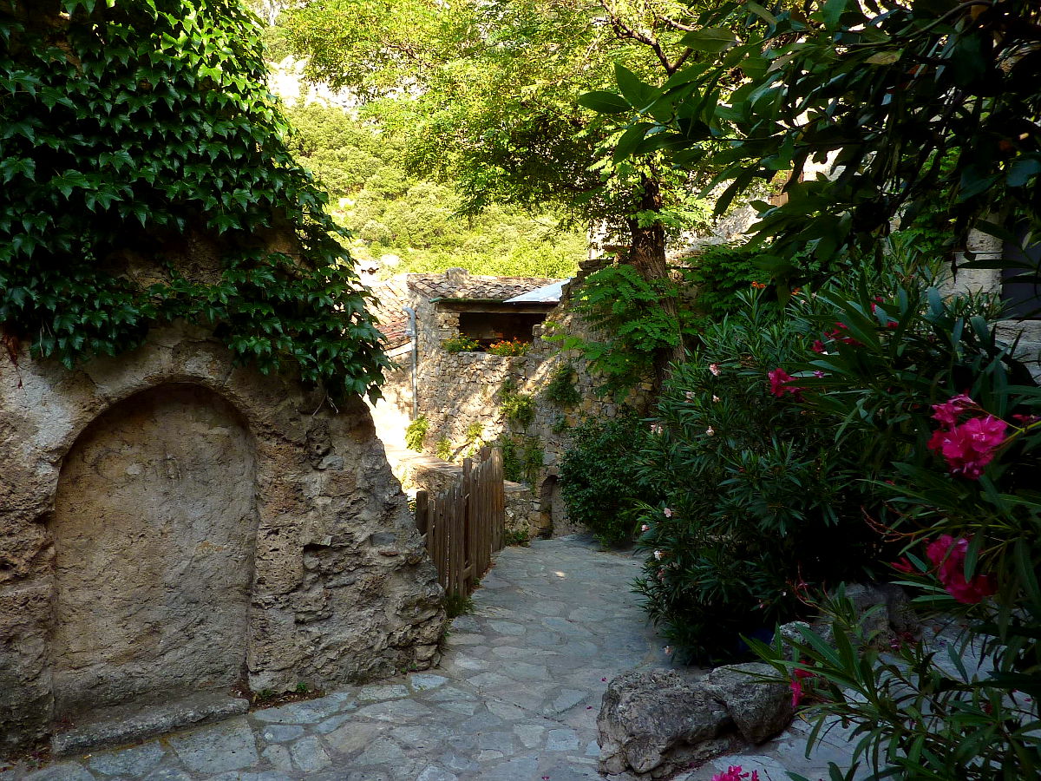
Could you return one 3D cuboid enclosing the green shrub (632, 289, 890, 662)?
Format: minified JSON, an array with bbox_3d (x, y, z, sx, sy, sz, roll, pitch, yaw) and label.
[{"bbox_3d":[1.780,0.500,5.500,1.850,2.450,1.700,0,-1,6],"label":"green shrub"}]

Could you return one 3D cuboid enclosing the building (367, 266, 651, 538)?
[{"bbox_3d":[-0.250,0.000,14.700,4.900,5.000,4.200,0,-2,-7],"label":"building"}]

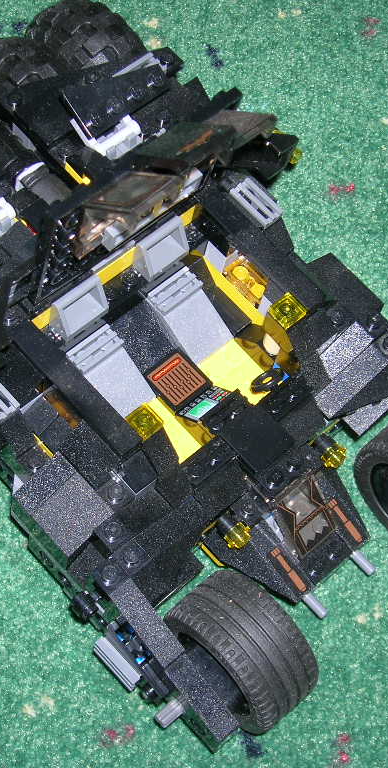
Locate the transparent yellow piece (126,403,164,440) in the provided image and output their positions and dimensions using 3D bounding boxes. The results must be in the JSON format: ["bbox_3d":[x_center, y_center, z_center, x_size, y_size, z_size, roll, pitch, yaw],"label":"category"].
[{"bbox_3d":[-0.014,0.011,0.381,0.008,0.003,0.008,-38,74,-21],"label":"transparent yellow piece"}]

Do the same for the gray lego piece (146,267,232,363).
[{"bbox_3d":[-0.001,-0.021,0.425,0.016,0.013,0.024,-38,75,-21],"label":"gray lego piece"}]

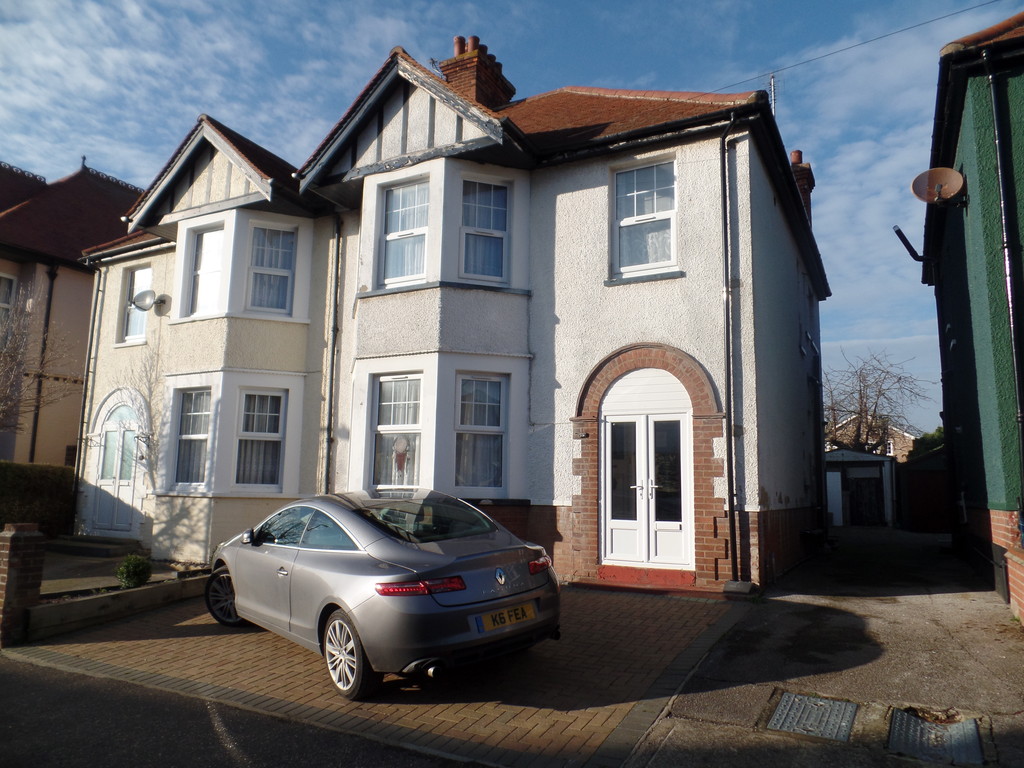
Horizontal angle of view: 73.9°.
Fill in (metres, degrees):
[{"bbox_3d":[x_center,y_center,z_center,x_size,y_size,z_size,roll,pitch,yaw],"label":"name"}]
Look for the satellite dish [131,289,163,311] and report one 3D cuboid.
[{"bbox_3d":[-7.093,-1.629,13.162,0.440,0.440,0.440,-2,-8,21],"label":"satellite dish"}]

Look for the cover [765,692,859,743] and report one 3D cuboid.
[{"bbox_3d":[1.949,2.139,4.391,0.455,0.040,0.610,-3,-4,29],"label":"cover"}]

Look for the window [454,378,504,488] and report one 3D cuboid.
[{"bbox_3d":[-0.396,0.625,8.877,0.750,1.540,0.140,4,-8,-20],"label":"window"}]

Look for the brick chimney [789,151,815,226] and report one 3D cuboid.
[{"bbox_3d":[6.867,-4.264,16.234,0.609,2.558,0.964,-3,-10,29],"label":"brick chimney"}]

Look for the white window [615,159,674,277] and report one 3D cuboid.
[{"bbox_3d":[1.699,-2.100,8.670,0.840,1.400,0.140,-3,-8,29],"label":"white window"}]

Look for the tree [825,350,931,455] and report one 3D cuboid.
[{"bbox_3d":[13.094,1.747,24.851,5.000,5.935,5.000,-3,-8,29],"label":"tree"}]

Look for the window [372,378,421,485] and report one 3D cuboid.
[{"bbox_3d":[-1.522,0.635,8.985,0.850,1.520,0.140,-3,-8,29],"label":"window"}]

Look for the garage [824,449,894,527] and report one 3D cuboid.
[{"bbox_3d":[11.579,3.569,23.265,2.650,2.410,5.000,-3,-10,29],"label":"garage"}]

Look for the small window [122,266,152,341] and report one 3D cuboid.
[{"bbox_3d":[-7.846,-1.680,14.378,0.873,1.553,0.142,-3,-10,29],"label":"small window"}]

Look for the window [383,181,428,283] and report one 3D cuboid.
[{"bbox_3d":[-1.471,-2.077,9.336,0.840,1.420,0.140,-3,-8,29],"label":"window"}]

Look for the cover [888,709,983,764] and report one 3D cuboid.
[{"bbox_3d":[2.583,2.158,4.158,0.455,0.050,0.630,-3,-3,31],"label":"cover"}]

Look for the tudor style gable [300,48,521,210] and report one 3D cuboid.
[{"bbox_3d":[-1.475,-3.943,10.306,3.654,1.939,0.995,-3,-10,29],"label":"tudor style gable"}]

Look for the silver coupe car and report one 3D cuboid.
[{"bbox_3d":[-1.440,1.742,6.633,1.900,1.400,4.640,2,-6,-39],"label":"silver coupe car"}]

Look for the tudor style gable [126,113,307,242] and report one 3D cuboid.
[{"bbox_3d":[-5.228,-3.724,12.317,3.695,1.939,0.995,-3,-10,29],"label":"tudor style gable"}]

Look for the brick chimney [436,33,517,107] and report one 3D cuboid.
[{"bbox_3d":[-0.819,-6.995,16.276,1.076,2.081,1.675,-3,-10,29],"label":"brick chimney"}]

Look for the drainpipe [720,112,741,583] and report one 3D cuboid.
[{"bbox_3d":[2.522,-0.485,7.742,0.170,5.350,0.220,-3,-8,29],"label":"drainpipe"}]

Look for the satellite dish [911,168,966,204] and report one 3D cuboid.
[{"bbox_3d":[5.001,-2.273,7.986,0.620,0.530,0.320,-7,-29,43],"label":"satellite dish"}]

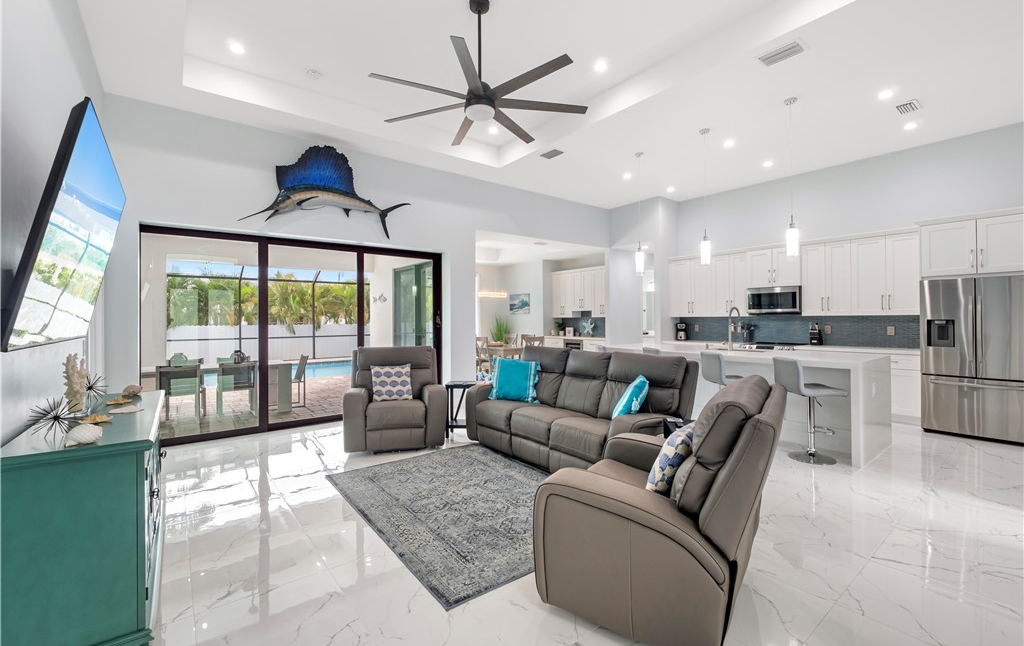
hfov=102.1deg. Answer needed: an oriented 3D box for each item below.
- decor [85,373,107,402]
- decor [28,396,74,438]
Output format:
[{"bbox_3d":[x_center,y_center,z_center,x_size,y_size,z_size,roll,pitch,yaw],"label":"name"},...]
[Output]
[{"bbox_3d":[-2.359,0.384,2.300,0.160,0.145,0.160,-1,1,-37],"label":"decor"},{"bbox_3d":[-1.859,0.389,1.675,0.165,0.150,0.165,-1,1,-37],"label":"decor"}]

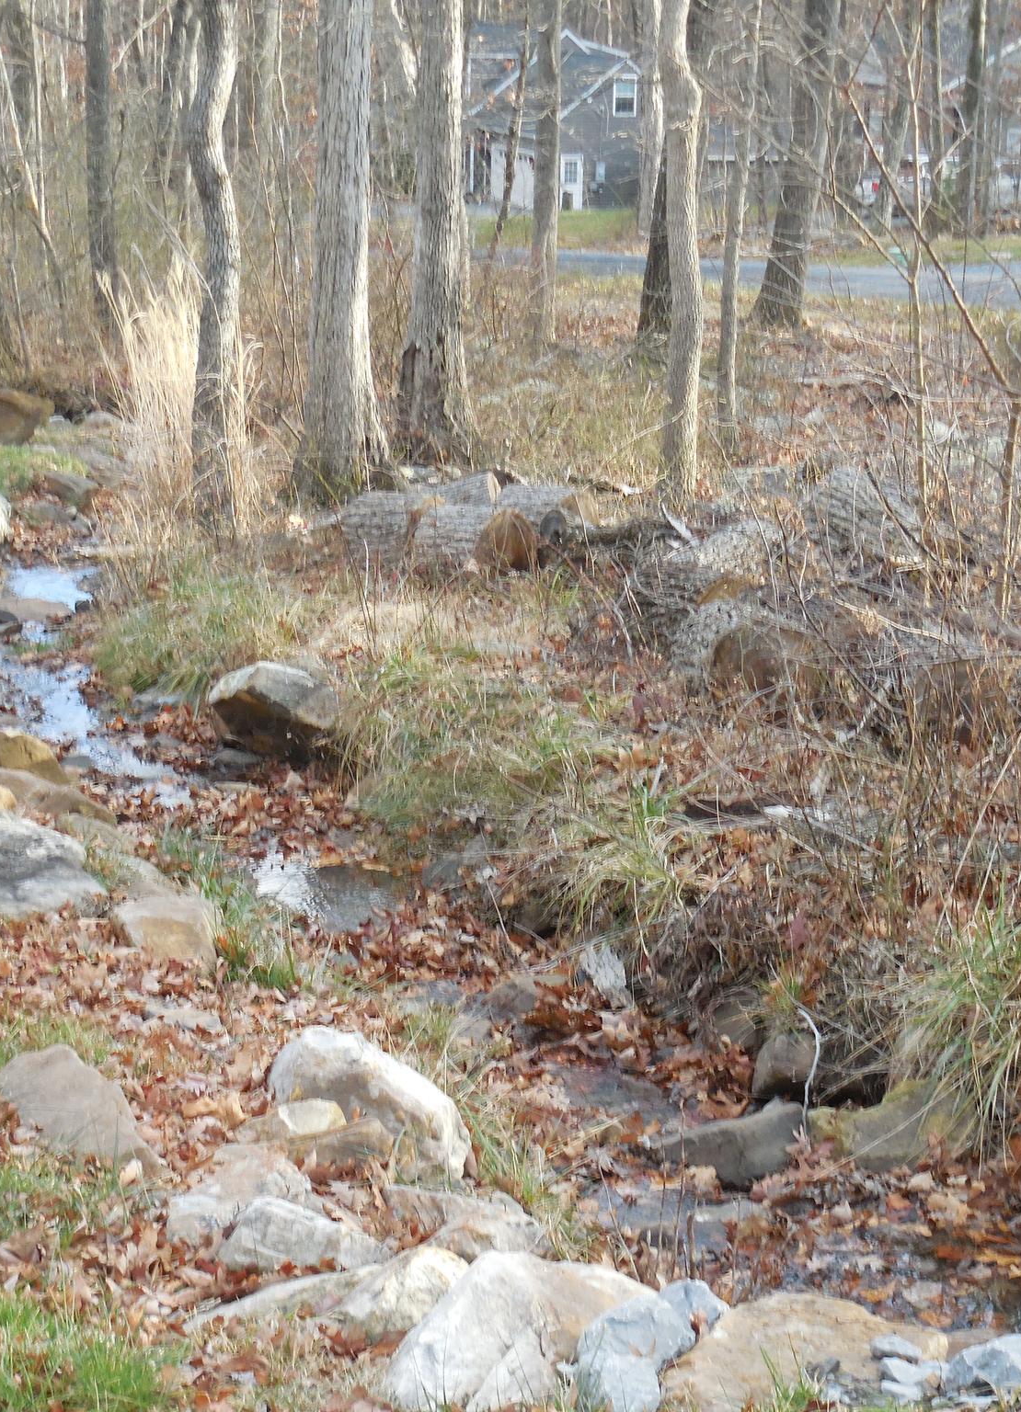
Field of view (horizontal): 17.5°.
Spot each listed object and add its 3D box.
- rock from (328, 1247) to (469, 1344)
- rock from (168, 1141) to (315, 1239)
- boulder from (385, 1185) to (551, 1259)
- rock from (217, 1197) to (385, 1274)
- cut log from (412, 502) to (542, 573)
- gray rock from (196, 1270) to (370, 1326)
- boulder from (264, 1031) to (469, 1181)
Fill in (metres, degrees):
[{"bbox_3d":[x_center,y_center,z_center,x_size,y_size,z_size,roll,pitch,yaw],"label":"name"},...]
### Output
[{"bbox_3d":[-0.246,1.340,7.500,0.340,0.200,0.290,-3,10,-15],"label":"rock"},{"bbox_3d":[-0.657,1.185,8.100,0.360,0.190,0.310,2,10,10],"label":"rock"},{"bbox_3d":[-0.103,1.252,8.000,0.390,0.180,0.300,2,10,10],"label":"boulder"},{"bbox_3d":[-0.493,1.245,7.800,0.390,0.170,0.250,3,10,15],"label":"rock"},{"bbox_3d":[-0.173,-0.874,17.300,0.600,0.330,0.340,8,14,34],"label":"cut log"},{"bbox_3d":[-0.574,1.542,8.600,0.470,0.150,0.280,0,12,0],"label":"gray rock"},{"bbox_3d":[-0.421,1.170,9.700,0.580,0.360,0.400,4,12,20],"label":"boulder"}]

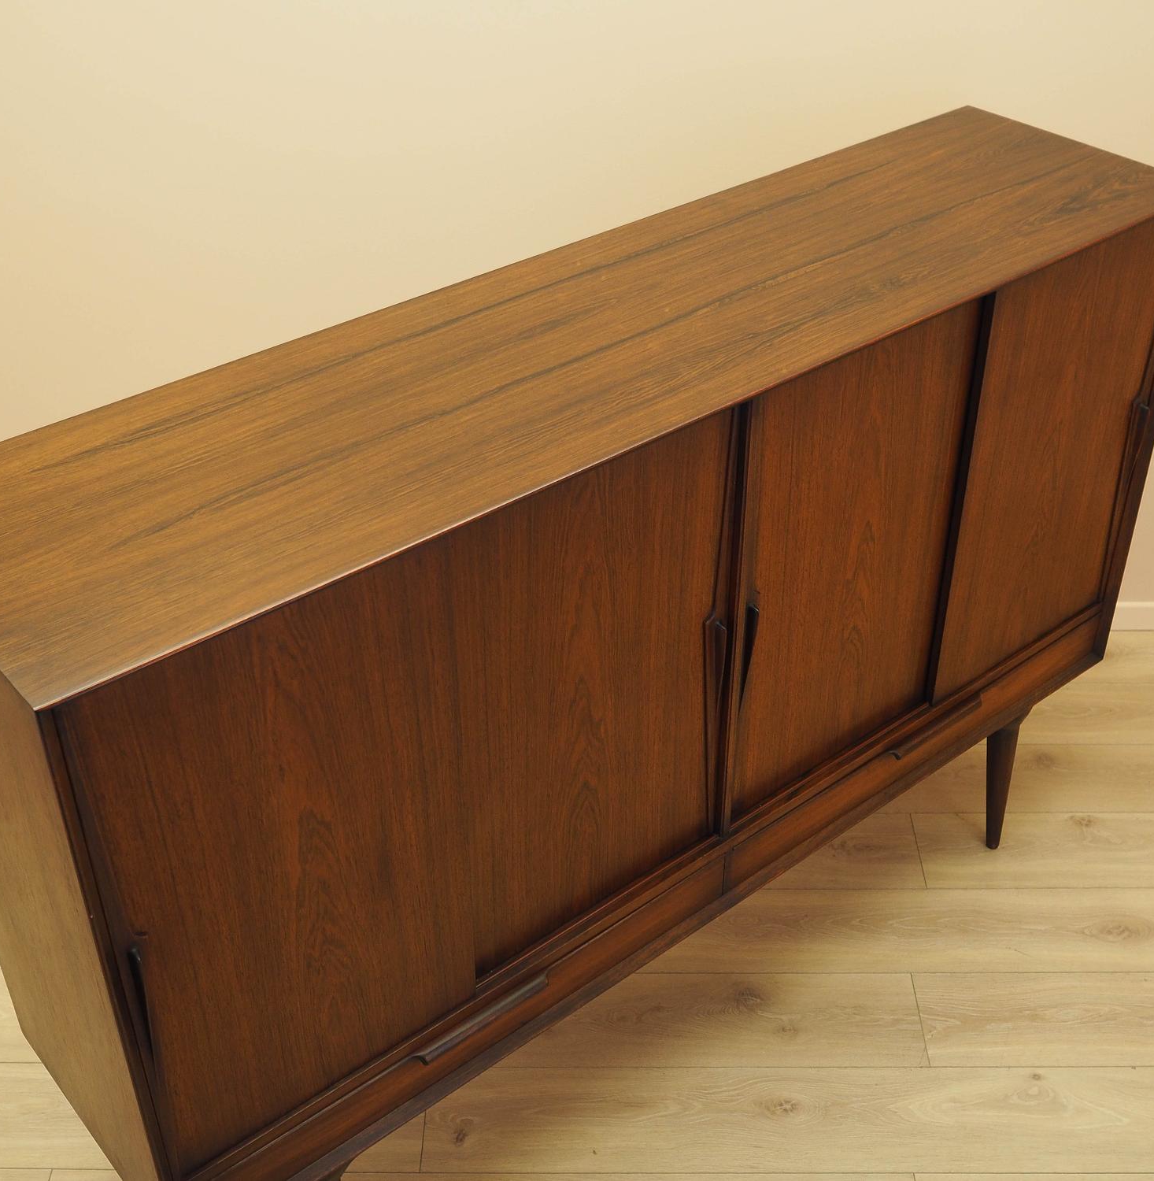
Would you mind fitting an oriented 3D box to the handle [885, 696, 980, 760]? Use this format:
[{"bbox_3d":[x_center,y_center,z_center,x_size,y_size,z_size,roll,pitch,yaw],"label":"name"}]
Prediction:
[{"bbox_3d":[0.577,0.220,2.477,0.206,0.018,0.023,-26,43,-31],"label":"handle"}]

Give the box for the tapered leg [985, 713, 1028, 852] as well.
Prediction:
[{"bbox_3d":[0.751,0.337,2.785,0.063,0.340,0.063,-26,43,-31],"label":"tapered leg"}]

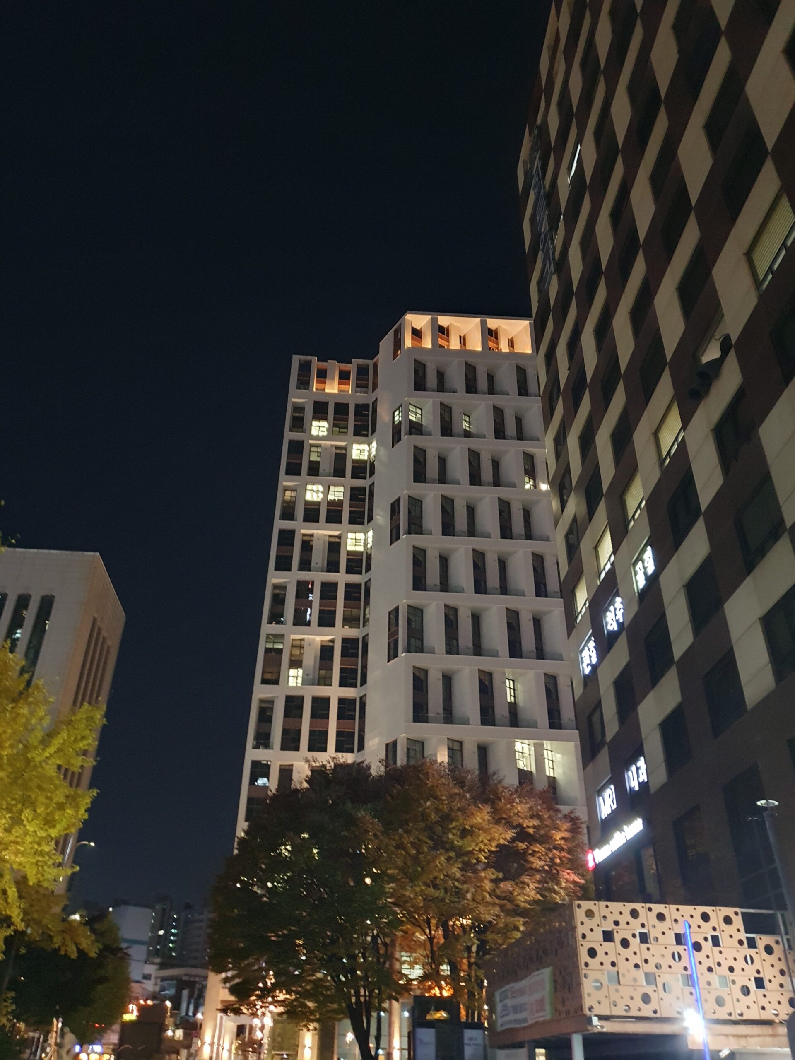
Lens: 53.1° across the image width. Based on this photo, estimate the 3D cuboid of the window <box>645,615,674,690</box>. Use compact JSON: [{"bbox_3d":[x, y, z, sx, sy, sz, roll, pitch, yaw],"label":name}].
[{"bbox_3d":[9.889,4.542,29.774,0.200,1.855,2.240,3,-33,-2],"label":"window"}]

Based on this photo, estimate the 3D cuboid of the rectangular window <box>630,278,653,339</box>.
[{"bbox_3d":[10.361,-9.466,33.734,0.200,1.671,2.273,3,-33,-2],"label":"rectangular window"}]

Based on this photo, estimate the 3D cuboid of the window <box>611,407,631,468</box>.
[{"bbox_3d":[10.584,-4.362,37.273,0.200,1.898,2.379,3,-33,-2],"label":"window"}]

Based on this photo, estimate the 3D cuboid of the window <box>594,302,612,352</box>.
[{"bbox_3d":[10.235,-9.984,39.240,0.200,1.750,2.240,3,-33,-2],"label":"window"}]

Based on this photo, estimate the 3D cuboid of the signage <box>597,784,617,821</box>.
[{"bbox_3d":[9.229,11.976,35.015,0.150,1.027,2.398,3,-33,-2],"label":"signage"}]

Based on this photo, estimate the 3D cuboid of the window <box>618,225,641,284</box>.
[{"bbox_3d":[10.511,-12.378,35.649,0.200,1.750,2.240,3,-33,-2],"label":"window"}]

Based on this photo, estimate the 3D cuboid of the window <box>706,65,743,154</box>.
[{"bbox_3d":[10.886,-14.040,26.573,0.200,1.690,2.376,3,-33,-2],"label":"window"}]

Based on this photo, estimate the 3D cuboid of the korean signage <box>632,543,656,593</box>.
[{"bbox_3d":[9.885,1.554,31.820,0.150,1.291,2.070,3,-33,-2],"label":"korean signage"}]

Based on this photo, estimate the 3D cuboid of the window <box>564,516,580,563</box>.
[{"bbox_3d":[9.541,0.510,42.828,0.200,1.855,2.240,3,-33,-2],"label":"window"}]

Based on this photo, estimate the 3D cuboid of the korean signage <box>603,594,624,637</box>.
[{"bbox_3d":[10.180,3.950,37.173,0.150,1.314,2.559,3,-33,-2],"label":"korean signage"}]

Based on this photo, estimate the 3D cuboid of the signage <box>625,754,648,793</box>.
[{"bbox_3d":[9.463,9.758,31.590,0.200,0.997,2.205,3,-33,-2],"label":"signage"}]

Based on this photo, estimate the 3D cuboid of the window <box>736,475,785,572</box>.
[{"bbox_3d":[10.431,-0.128,22.689,0.200,1.855,2.240,3,-33,-2],"label":"window"}]

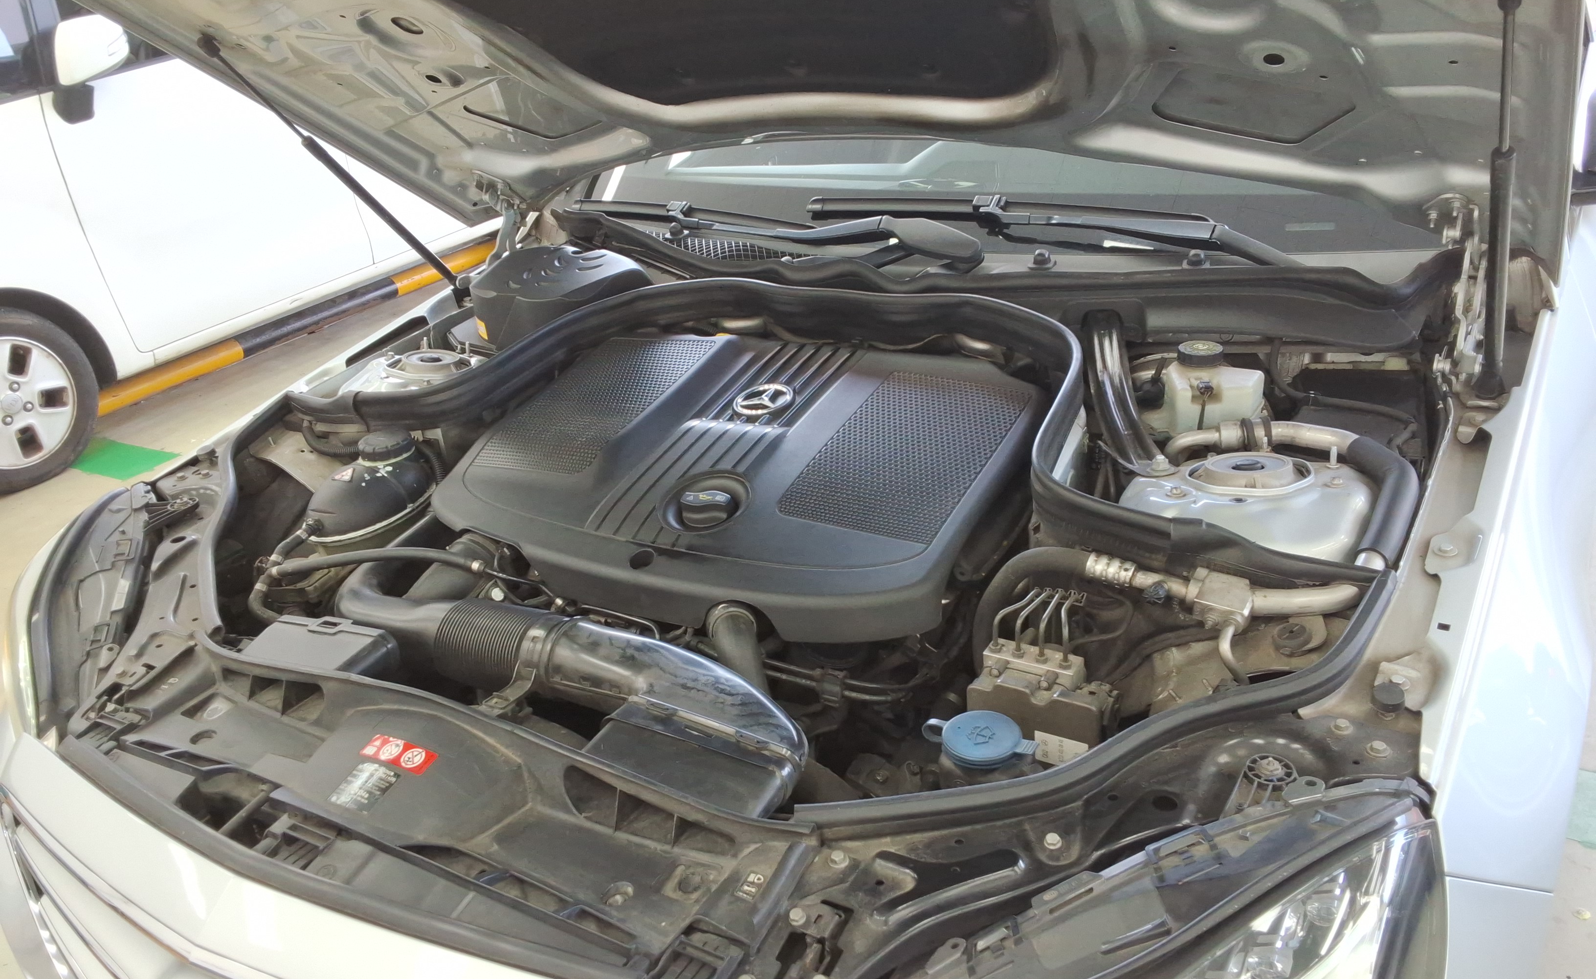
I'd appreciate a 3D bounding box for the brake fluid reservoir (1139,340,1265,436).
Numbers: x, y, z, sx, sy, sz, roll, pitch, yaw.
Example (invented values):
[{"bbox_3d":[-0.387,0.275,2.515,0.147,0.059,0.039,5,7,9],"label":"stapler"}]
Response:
[{"bbox_3d":[0.470,-0.110,1.501,0.135,0.118,0.095,10,29,30],"label":"brake fluid reservoir"}]

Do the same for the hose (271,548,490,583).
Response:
[{"bbox_3d":[-0.489,0.084,1.503,0.260,0.037,0.022,-2,26,10],"label":"hose"}]

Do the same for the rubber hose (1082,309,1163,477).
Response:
[{"bbox_3d":[0.374,-0.120,1.491,0.065,0.080,0.340,-3,25,8],"label":"rubber hose"}]

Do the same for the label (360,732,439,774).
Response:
[{"bbox_3d":[-0.355,0.236,1.150,0.078,0.002,0.025,10,40,30],"label":"label"}]

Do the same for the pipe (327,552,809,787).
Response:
[{"bbox_3d":[-0.253,0.183,1.304,0.680,0.115,0.195,13,31,35],"label":"pipe"}]

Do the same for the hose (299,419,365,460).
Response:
[{"bbox_3d":[-0.662,-0.076,1.849,0.100,0.052,0.035,10,29,30],"label":"hose"}]

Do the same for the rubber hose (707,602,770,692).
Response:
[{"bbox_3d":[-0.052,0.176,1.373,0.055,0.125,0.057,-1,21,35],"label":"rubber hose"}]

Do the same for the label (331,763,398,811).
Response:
[{"bbox_3d":[-0.378,0.259,1.124,0.050,0.002,0.046,10,40,30],"label":"label"}]

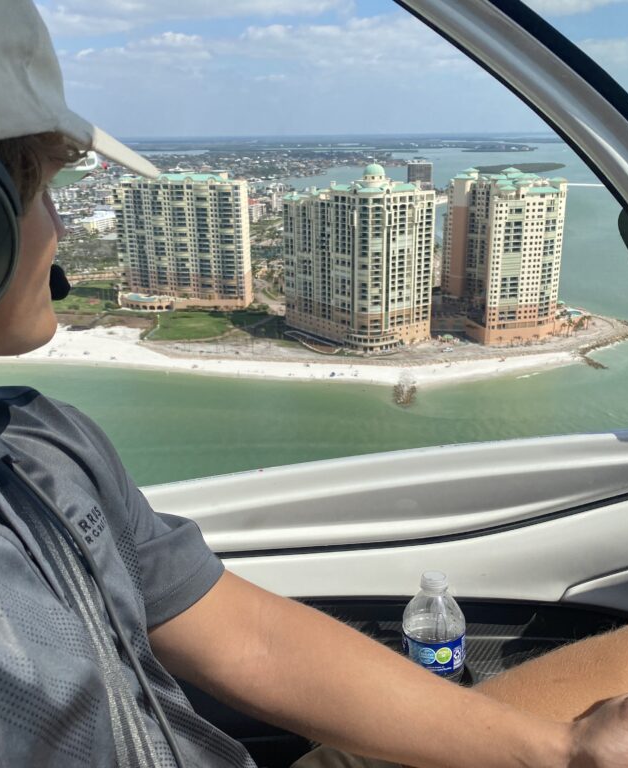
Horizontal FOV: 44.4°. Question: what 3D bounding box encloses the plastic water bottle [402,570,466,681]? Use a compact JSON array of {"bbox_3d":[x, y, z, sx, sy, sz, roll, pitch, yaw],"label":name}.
[{"bbox_3d":[0.126,0.296,0.801,0.066,0.203,0.066,-1,9,0],"label":"plastic water bottle"}]

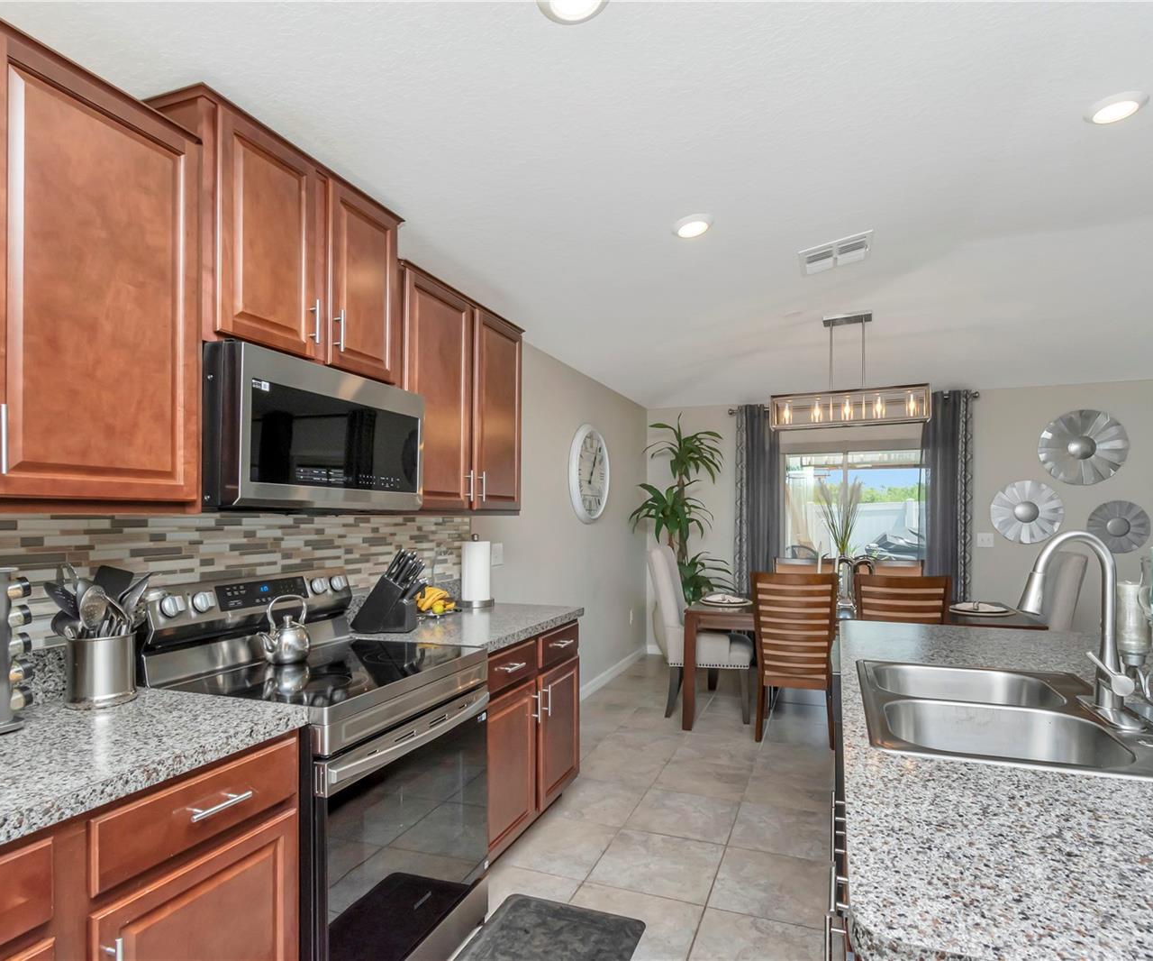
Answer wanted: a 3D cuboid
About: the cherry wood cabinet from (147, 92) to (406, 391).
[{"bbox_3d":[-1.013,-0.738,2.119,0.343,0.667,0.808,-3,-3,23],"label":"cherry wood cabinet"}]

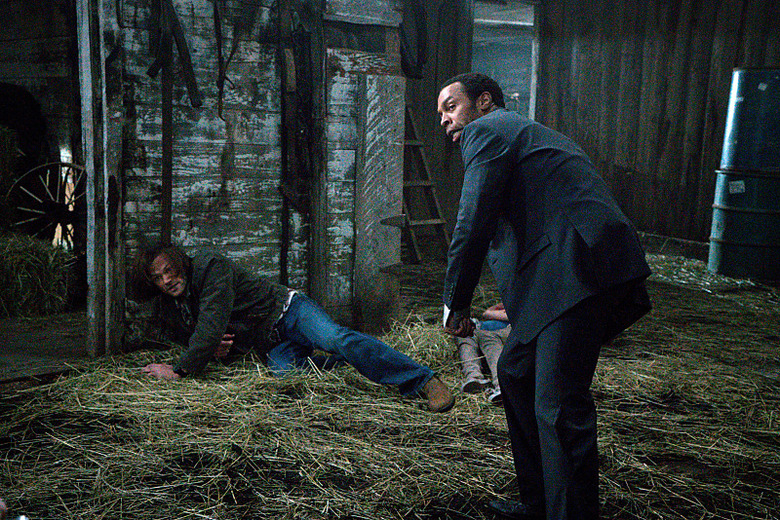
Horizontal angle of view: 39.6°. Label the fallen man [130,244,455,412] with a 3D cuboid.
[{"bbox_3d":[-0.464,0.278,5.249,1.800,0.597,0.758,5,9,28],"label":"fallen man"}]

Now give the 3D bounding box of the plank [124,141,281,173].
[{"bbox_3d":[-1.076,-0.589,6.315,1.000,0.190,0.030,-4,9,-35],"label":"plank"}]

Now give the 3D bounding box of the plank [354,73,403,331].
[{"bbox_3d":[-0.072,-0.352,6.928,0.360,1.650,0.035,-4,9,-35],"label":"plank"}]

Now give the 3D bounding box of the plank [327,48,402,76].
[{"bbox_3d":[-0.159,-1.231,6.771,0.580,0.150,0.030,-4,9,-35],"label":"plank"}]

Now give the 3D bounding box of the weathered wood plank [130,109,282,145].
[{"bbox_3d":[-1.062,-0.779,6.298,0.990,0.200,0.030,-4,9,-35],"label":"weathered wood plank"}]

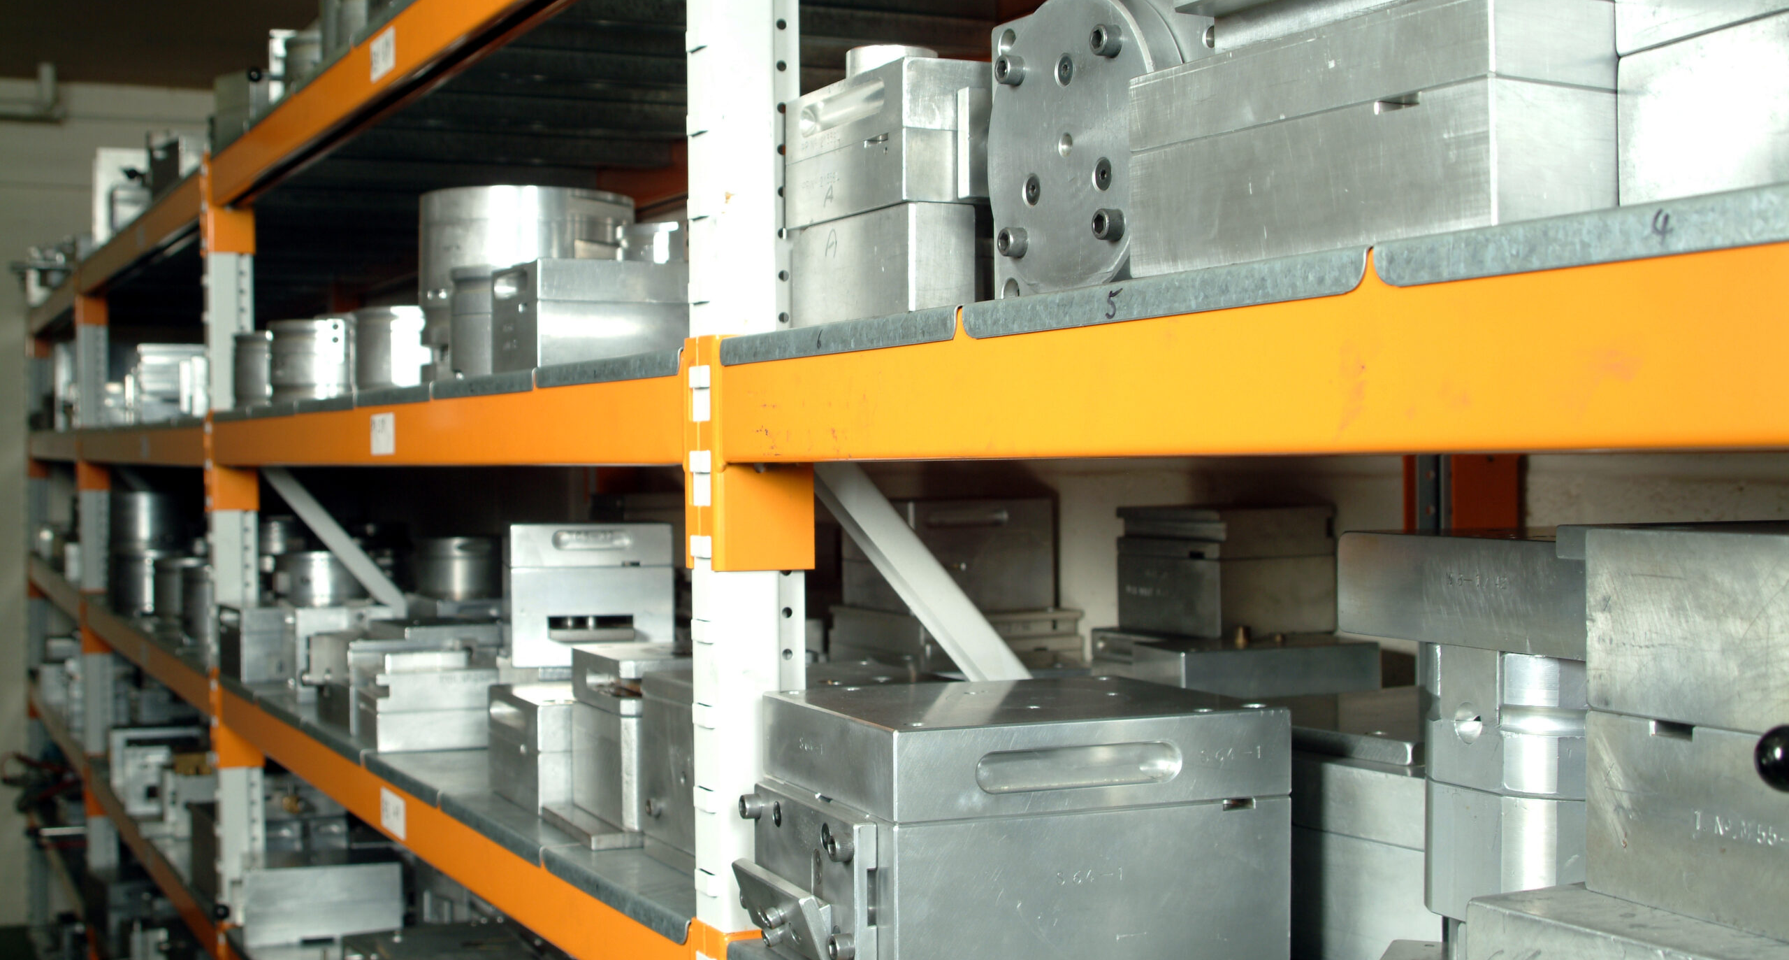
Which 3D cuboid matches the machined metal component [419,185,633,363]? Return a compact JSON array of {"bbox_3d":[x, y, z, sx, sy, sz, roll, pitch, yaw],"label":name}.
[{"bbox_3d":[-0.396,-0.197,2.251,0.226,0.210,0.226,-1,1,-27],"label":"machined metal component"}]

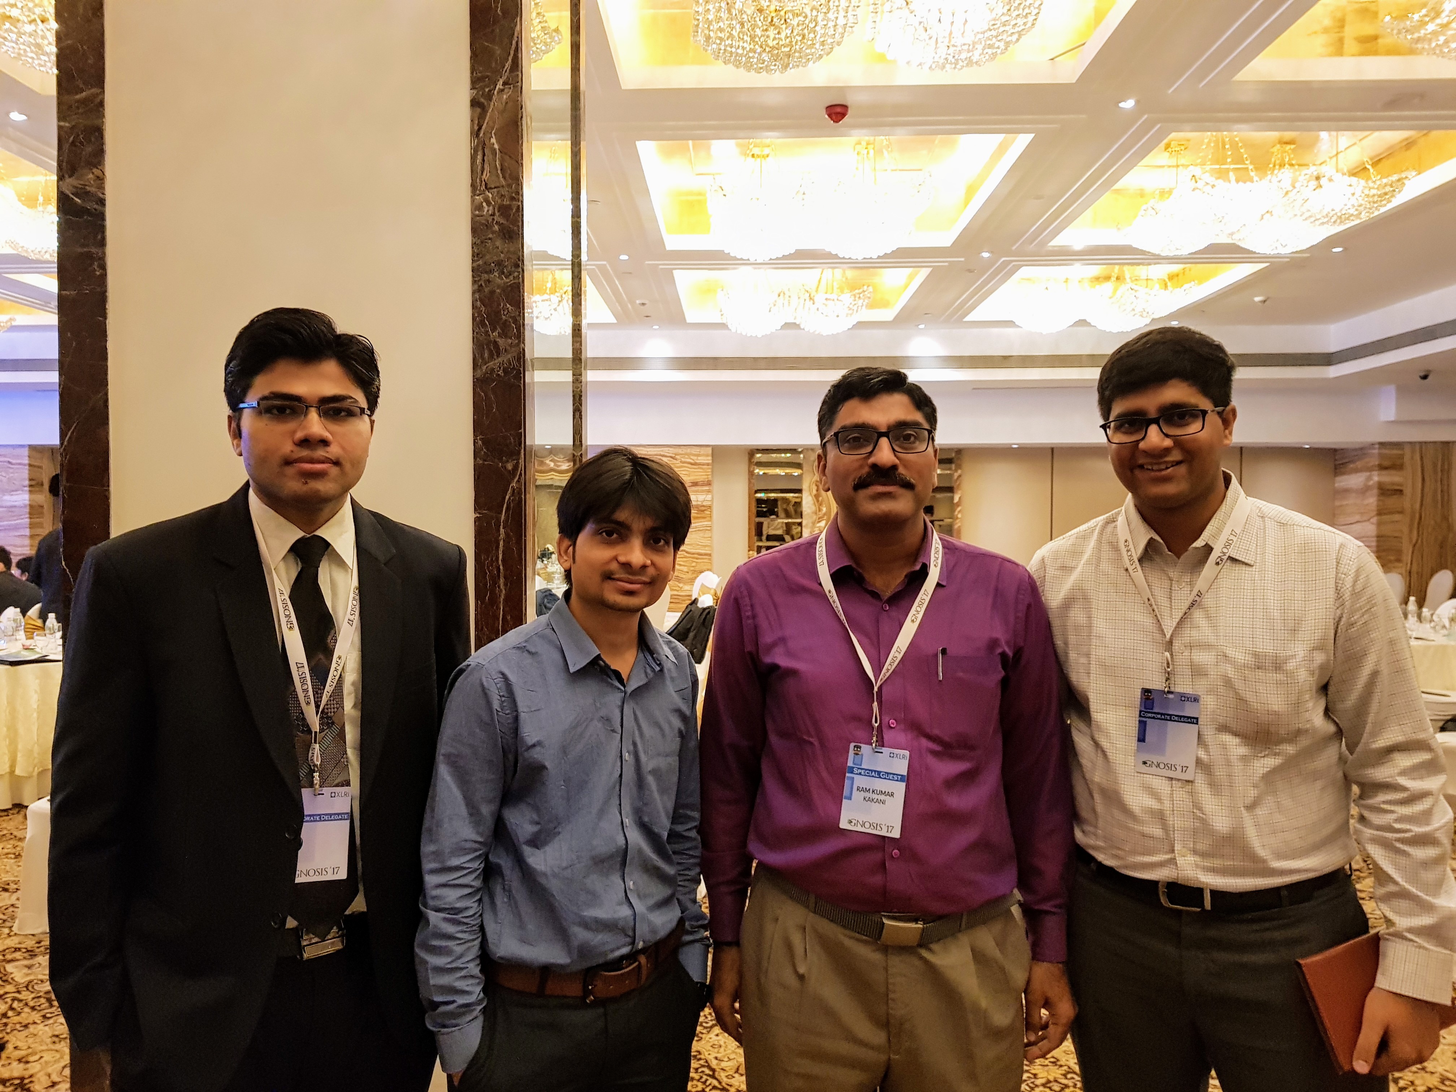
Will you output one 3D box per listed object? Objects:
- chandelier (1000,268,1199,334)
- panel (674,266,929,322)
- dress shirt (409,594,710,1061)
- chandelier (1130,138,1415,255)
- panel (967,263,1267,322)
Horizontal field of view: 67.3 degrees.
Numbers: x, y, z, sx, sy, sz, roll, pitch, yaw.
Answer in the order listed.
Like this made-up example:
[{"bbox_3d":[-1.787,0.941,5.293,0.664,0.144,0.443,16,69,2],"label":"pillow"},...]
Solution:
[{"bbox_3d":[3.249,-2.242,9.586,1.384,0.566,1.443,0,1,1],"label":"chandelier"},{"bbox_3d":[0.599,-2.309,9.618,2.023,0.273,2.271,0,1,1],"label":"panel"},{"bbox_3d":[-0.221,0.375,1.507,0.440,0.607,0.270,-1,1,-27],"label":"dress shirt"},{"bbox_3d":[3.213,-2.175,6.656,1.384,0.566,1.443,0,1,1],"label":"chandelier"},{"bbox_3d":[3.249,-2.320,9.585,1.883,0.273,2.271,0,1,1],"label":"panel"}]

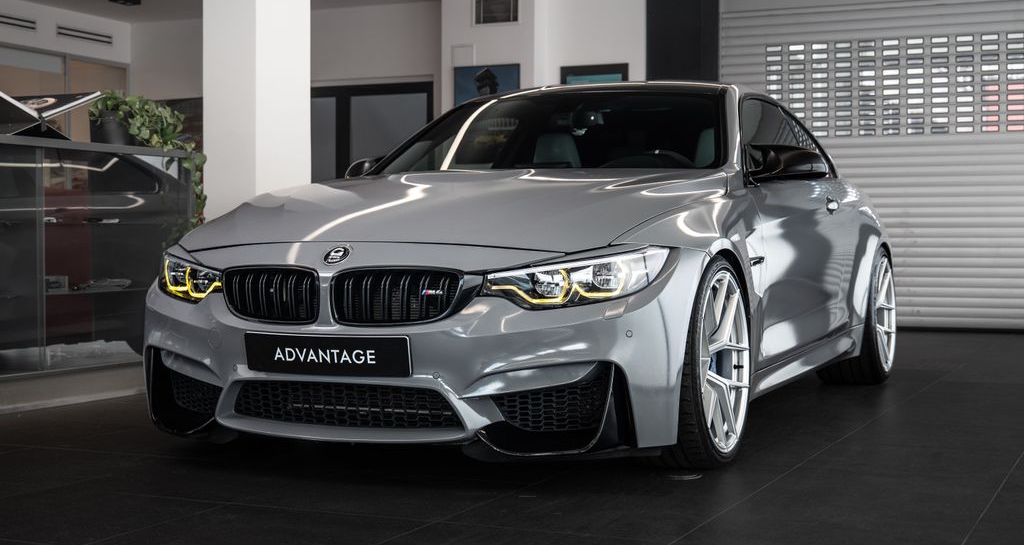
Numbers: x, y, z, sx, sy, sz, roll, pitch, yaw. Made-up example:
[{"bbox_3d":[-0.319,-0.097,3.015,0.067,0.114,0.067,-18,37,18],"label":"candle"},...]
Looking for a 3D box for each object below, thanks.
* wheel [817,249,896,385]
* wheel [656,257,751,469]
[{"bbox_3d":[1.667,0.191,6.617,0.285,0.668,0.675,1,2,24],"label":"wheel"},{"bbox_3d":[0.520,0.258,4.097,0.270,0.660,0.665,1,2,24],"label":"wheel"}]

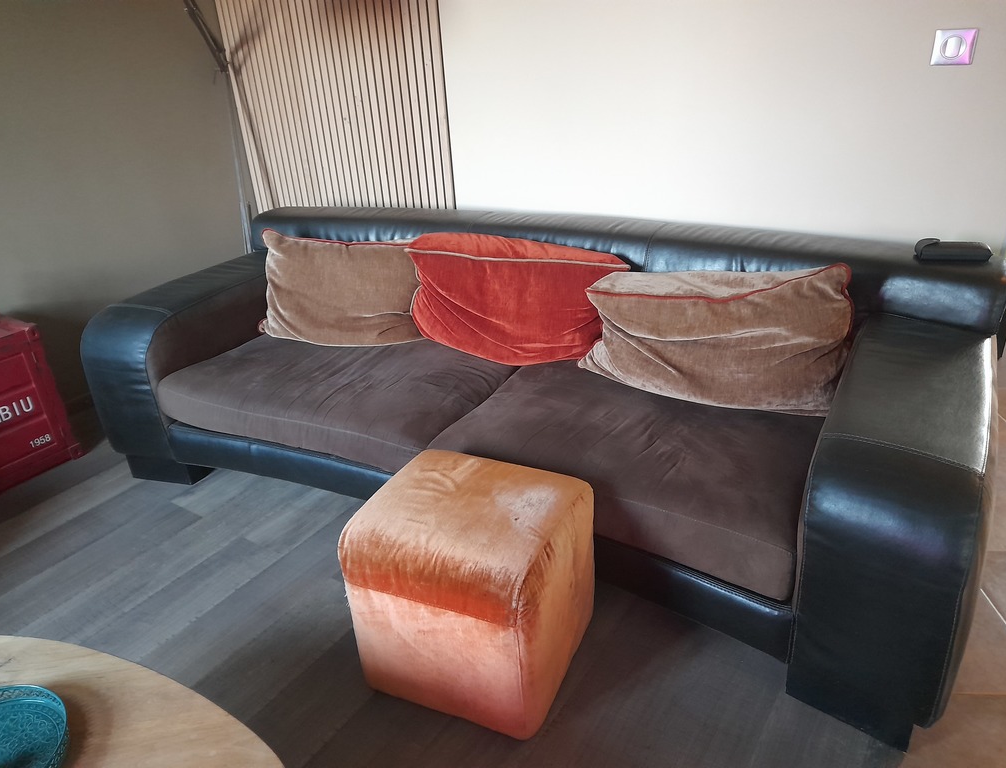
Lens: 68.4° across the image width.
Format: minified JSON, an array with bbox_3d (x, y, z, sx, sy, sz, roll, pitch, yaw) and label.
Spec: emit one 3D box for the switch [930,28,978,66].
[{"bbox_3d":[1.068,-0.797,1.751,0.082,0.082,0.012,13,31,30],"label":"switch"}]

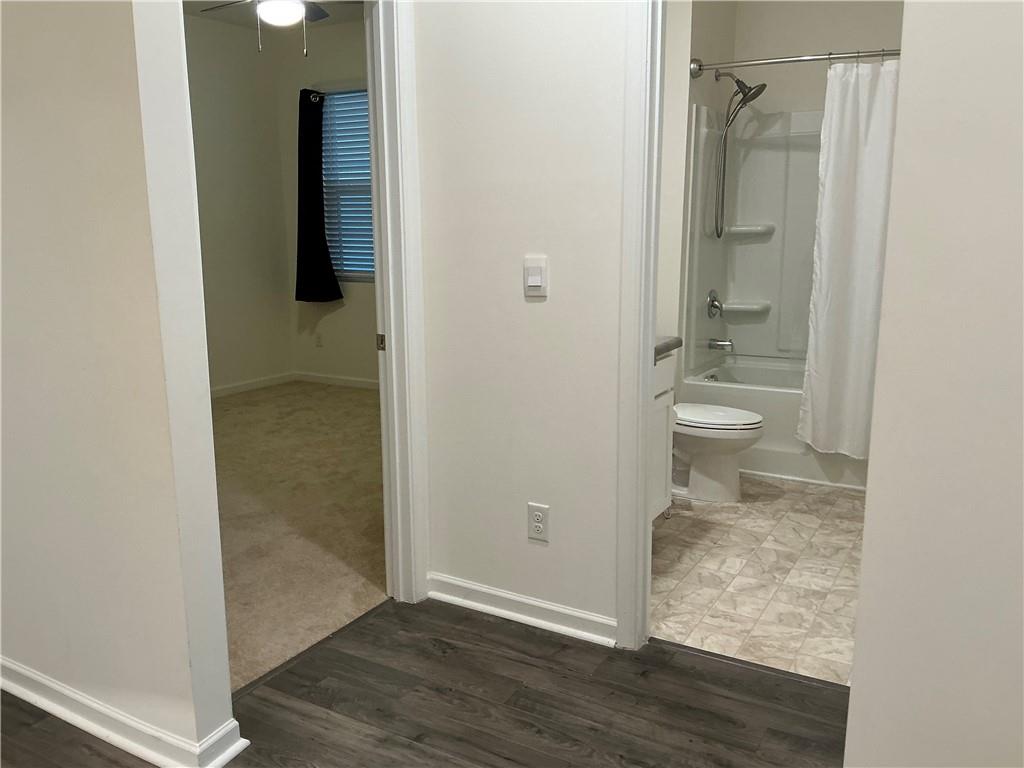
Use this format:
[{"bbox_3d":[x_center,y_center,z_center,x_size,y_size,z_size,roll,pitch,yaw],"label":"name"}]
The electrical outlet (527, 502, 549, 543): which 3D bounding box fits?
[{"bbox_3d":[0.087,0.449,2.682,0.078,0.123,0.010,6,13,30],"label":"electrical outlet"}]

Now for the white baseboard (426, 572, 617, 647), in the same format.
[{"bbox_3d":[0.010,0.746,2.777,0.715,0.084,0.028,6,13,30],"label":"white baseboard"}]

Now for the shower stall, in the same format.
[{"bbox_3d":[1.768,-0.489,4.328,1.524,1.888,0.785,6,13,30],"label":"shower stall"}]

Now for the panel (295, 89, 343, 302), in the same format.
[{"bbox_3d":[-1.520,-1.425,6.342,0.457,1.592,0.120,6,13,30],"label":"panel"}]

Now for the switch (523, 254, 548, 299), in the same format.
[{"bbox_3d":[0.072,-0.329,2.533,0.081,0.125,0.014,6,13,30],"label":"switch"}]

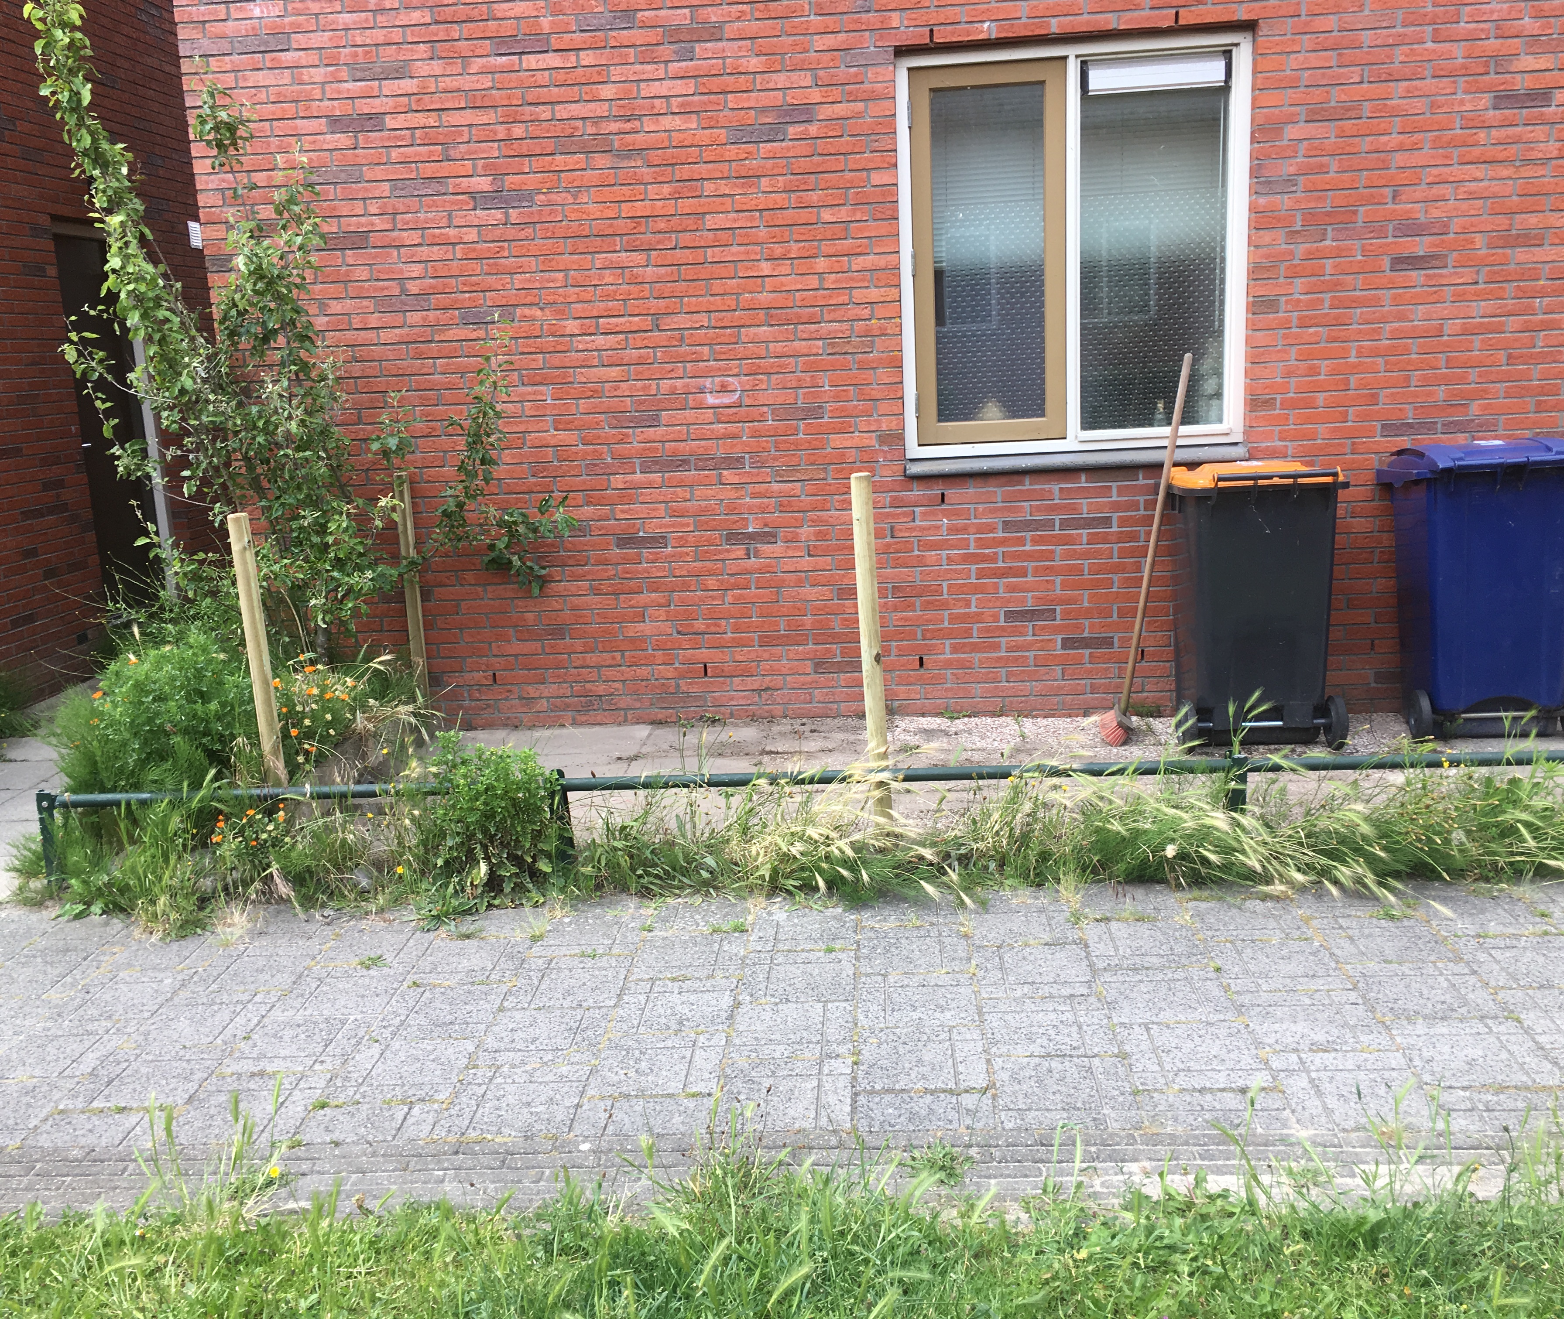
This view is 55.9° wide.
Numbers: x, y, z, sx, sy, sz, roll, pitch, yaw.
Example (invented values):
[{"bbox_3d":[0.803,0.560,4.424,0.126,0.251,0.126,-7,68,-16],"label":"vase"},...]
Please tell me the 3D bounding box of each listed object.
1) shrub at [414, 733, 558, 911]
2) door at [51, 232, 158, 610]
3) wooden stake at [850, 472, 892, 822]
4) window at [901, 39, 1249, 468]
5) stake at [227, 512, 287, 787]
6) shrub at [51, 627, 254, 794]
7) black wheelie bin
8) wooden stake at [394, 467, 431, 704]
[{"bbox_3d":[-0.887,0.451,4.469,0.432,0.492,0.392,-2,14,4],"label":"shrub"},{"bbox_3d":[-3.632,-1.228,7.944,0.080,2.070,0.824,-2,14,4],"label":"door"},{"bbox_3d":[0.278,0.000,4.620,0.064,1.156,0.064,-2,14,4],"label":"wooden stake"},{"bbox_3d":[1.102,-1.509,5.591,1.296,1.558,0.121,-2,14,4],"label":"window"},{"bbox_3d":[-1.679,0.002,4.754,0.065,0.945,0.065,-2,14,4],"label":"stake"},{"bbox_3d":[-2.256,0.193,5.276,0.714,0.603,0.573,-2,14,4],"label":"shrub"},{"bbox_3d":[1.742,-0.219,5.493,0.543,1.045,0.623,-2,14,4],"label":"black wheelie bin"},{"bbox_3d":[-1.480,-0.272,5.897,0.055,0.945,0.055,-2,14,4],"label":"wooden stake"}]

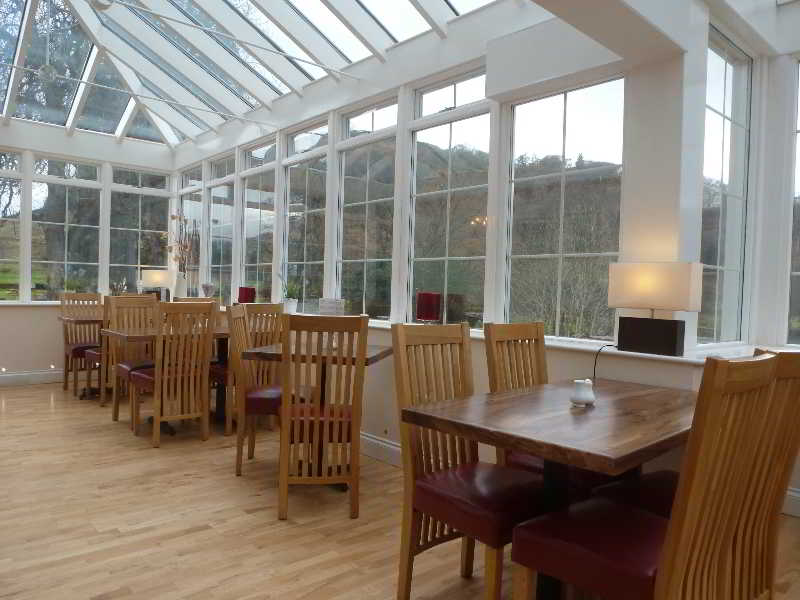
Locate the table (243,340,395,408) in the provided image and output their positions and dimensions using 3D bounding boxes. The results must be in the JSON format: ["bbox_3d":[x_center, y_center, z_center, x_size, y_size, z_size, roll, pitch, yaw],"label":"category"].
[{"bbox_3d":[-0.481,0.696,3.455,0.752,0.777,0.707,2,1,11],"label":"table"}]

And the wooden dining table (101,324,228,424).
[{"bbox_3d":[-1.767,0.640,4.662,1.200,0.776,0.700,0,2,-42],"label":"wooden dining table"}]

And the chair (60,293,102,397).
[{"bbox_3d":[-3.253,0.448,5.819,0.430,1.020,0.550,0,2,-42],"label":"chair"}]

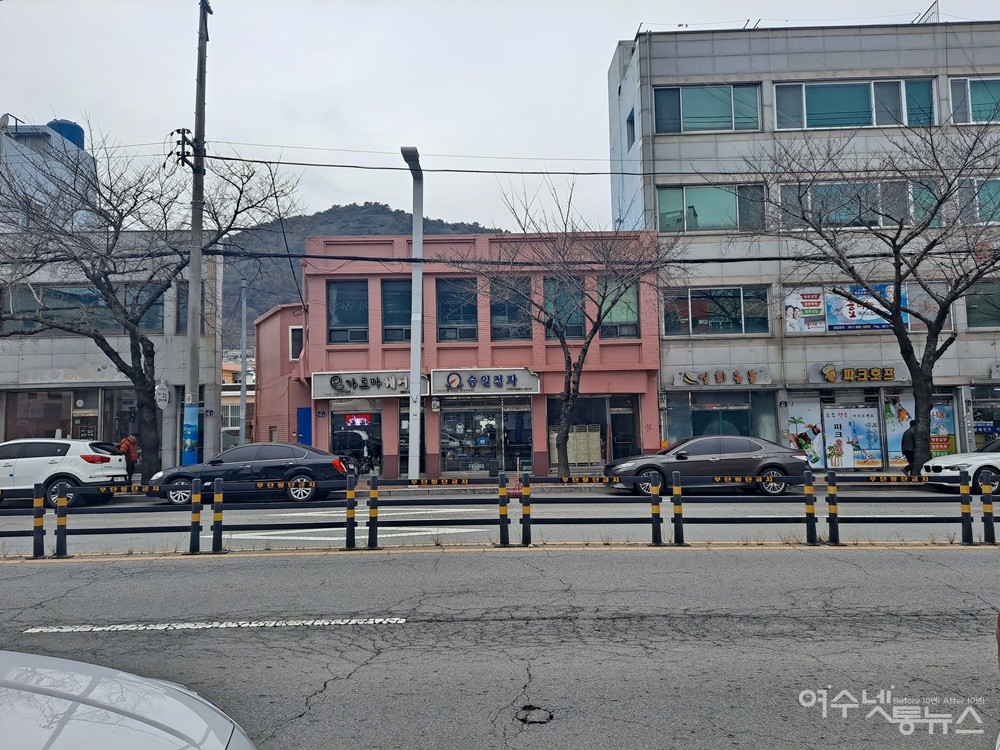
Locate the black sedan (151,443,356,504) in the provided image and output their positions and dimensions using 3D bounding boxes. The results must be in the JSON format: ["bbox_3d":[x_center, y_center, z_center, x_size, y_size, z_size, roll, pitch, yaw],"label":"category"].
[{"bbox_3d":[-5.881,2.272,16.854,4.920,1.480,1.790,-1,-5,-2],"label":"black sedan"}]

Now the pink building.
[{"bbox_3d":[-2.157,-0.231,26.131,13.816,7.564,9.500,-1,-5,-2],"label":"pink building"}]

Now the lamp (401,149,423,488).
[{"bbox_3d":[-2.243,-1.326,17.692,0.400,8.467,2.000,-1,-5,0],"label":"lamp"}]

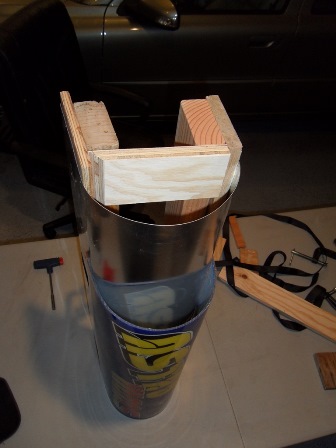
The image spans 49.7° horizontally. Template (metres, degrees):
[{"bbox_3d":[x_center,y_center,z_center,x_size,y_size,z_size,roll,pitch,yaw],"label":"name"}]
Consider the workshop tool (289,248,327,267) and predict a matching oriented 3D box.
[{"bbox_3d":[0.494,0.136,1.268,0.128,0.025,0.082,21,49,13],"label":"workshop tool"}]

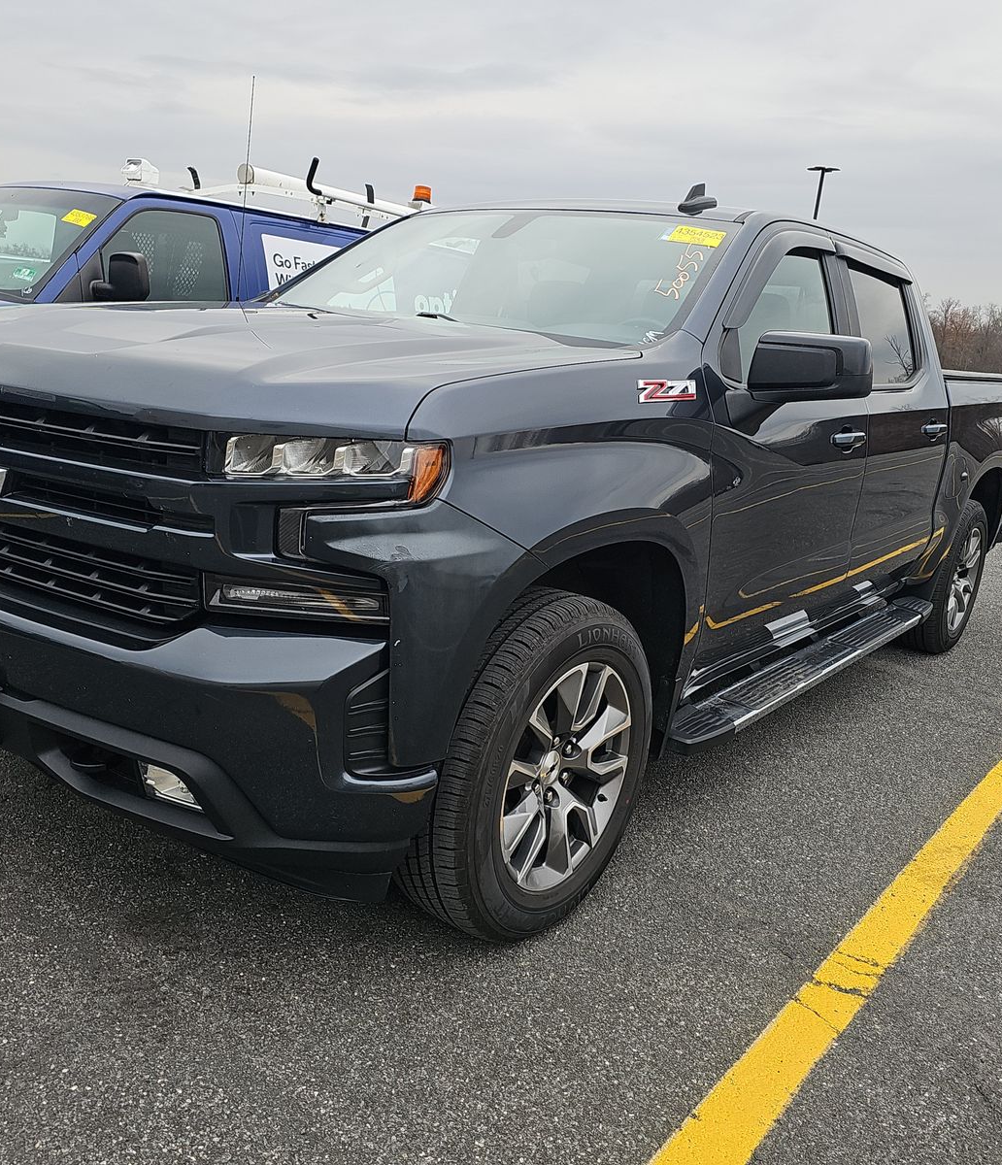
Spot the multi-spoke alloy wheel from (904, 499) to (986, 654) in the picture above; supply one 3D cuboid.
[{"bbox_3d":[2.311,-0.041,5.404,0.280,0.820,0.820,15,16,35],"label":"multi-spoke alloy wheel"}]

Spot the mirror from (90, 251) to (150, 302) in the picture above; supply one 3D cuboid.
[{"bbox_3d":[-1.835,-1.478,4.998,0.260,0.260,0.190,15,16,35],"label":"mirror"}]

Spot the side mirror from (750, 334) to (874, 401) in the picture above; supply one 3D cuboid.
[{"bbox_3d":[0.780,-0.541,2.625,0.285,0.180,0.170,15,16,35],"label":"side mirror"}]

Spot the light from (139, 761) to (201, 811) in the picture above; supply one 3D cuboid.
[{"bbox_3d":[-0.632,0.391,1.995,0.135,0.075,0.070,10,13,17],"label":"light"}]

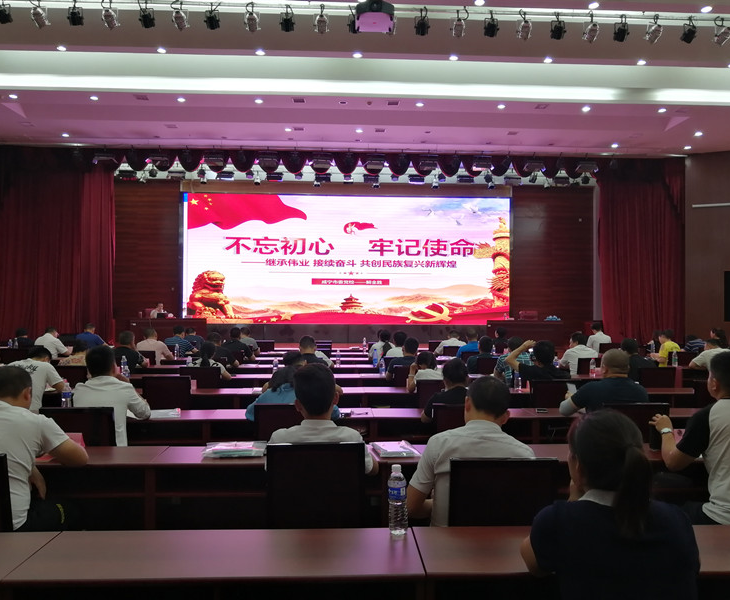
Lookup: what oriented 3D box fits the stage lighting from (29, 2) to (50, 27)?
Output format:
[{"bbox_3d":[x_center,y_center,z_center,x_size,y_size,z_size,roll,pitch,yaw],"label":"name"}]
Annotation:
[{"bbox_3d":[-4.182,-3.662,8.018,0.190,0.310,0.230,0,-1,-2],"label":"stage lighting"}]

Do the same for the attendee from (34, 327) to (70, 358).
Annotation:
[{"bbox_3d":[-5.157,1.040,10.305,0.550,1.230,0.750,0,-1,3],"label":"attendee"}]

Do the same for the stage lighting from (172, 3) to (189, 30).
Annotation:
[{"bbox_3d":[-2.392,-3.668,8.089,0.190,0.310,0.230,0,-1,-2],"label":"stage lighting"}]

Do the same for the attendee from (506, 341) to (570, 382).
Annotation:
[{"bbox_3d":[1.596,1.009,5.789,0.580,1.263,0.720,0,-1,-3],"label":"attendee"}]

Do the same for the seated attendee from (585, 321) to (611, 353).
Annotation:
[{"bbox_3d":[4.748,1.109,12.661,0.530,1.324,0.750,0,-1,-8],"label":"seated attendee"}]

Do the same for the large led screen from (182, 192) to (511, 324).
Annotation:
[{"bbox_3d":[-0.471,-1.175,18.397,9.625,3.798,0.160,0,-1,-2],"label":"large led screen"}]

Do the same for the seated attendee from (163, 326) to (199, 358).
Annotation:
[{"bbox_3d":[-3.233,1.092,10.990,0.550,1.266,0.780,0,-1,1],"label":"seated attendee"}]

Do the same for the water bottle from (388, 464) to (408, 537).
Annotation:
[{"bbox_3d":[0.112,0.684,2.144,0.064,0.226,0.064,0,-1,-2],"label":"water bottle"}]

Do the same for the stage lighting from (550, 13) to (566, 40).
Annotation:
[{"bbox_3d":[2.421,-3.446,7.881,0.200,0.294,0.270,1,-1,-17],"label":"stage lighting"}]

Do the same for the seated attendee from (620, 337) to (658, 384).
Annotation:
[{"bbox_3d":[3.079,1.066,7.264,0.530,1.230,0.720,0,-1,-3],"label":"seated attendee"}]

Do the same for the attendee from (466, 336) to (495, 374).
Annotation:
[{"bbox_3d":[1.607,1.100,8.554,0.530,1.204,0.720,0,-1,-3],"label":"attendee"}]

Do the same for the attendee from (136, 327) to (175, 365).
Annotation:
[{"bbox_3d":[-3.084,1.025,9.149,0.540,1.240,0.750,0,-1,0],"label":"attendee"}]

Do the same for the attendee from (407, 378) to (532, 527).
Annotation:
[{"bbox_3d":[0.490,0.963,2.950,0.560,1.218,0.720,0,-1,-3],"label":"attendee"}]

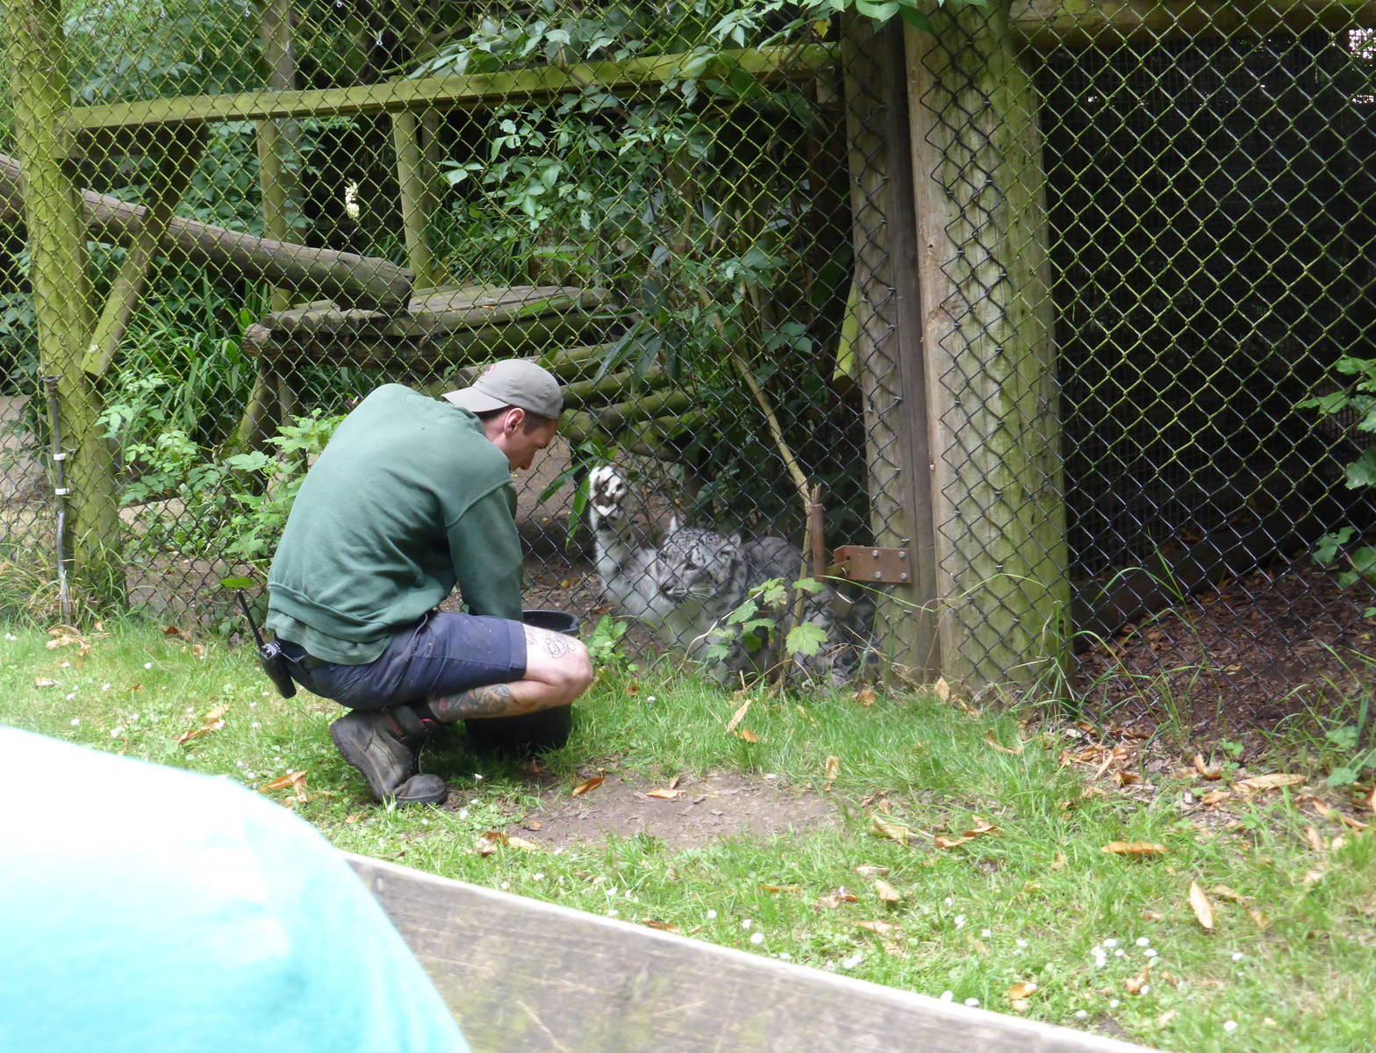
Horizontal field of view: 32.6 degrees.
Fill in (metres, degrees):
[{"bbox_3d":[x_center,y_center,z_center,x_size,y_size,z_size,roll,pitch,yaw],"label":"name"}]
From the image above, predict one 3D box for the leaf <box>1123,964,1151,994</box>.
[{"bbox_3d":[0.630,0.635,3.300,0.035,0.030,0.060,4,14,33],"label":"leaf"}]

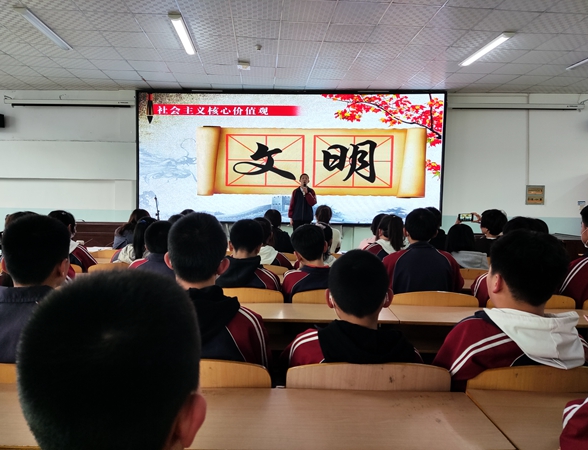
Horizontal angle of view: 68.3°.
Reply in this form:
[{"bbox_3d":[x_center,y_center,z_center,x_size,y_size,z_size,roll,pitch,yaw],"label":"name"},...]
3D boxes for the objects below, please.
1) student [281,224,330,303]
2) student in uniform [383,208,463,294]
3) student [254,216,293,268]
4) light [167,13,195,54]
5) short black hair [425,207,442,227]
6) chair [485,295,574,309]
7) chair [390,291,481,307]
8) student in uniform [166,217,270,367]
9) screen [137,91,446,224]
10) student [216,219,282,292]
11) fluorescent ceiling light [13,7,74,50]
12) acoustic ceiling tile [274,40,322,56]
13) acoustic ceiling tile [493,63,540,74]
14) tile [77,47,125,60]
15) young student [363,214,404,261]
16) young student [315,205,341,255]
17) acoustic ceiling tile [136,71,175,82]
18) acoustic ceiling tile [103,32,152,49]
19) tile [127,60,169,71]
[{"bbox_3d":[0.145,0.552,2.520,0.440,1.131,0.680,1,3,0],"label":"student"},{"bbox_3d":[0.677,0.514,2.518,0.460,1.224,0.680,1,3,0],"label":"student in uniform"},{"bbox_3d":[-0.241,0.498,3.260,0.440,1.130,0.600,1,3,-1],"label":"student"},{"bbox_3d":[-1.465,-2.527,5.837,0.145,0.070,1.240,1,3,-4],"label":"light"},{"bbox_3d":[1.203,-0.061,3.750,0.170,0.200,0.190,1,3,-4],"label":"short black hair"},{"bbox_3d":[1.173,0.729,2.408,0.450,0.820,0.500,1,3,0],"label":"chair"},{"bbox_3d":[0.697,0.722,2.408,0.450,0.820,0.500,1,3,0],"label":"chair"},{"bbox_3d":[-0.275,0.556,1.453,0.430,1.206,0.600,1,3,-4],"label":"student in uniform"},{"bbox_3d":[-0.096,-1.306,8.500,6.050,2.590,0.120,1,3,2],"label":"screen"},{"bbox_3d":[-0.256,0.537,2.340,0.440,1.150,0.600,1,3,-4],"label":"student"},{"bbox_3d":[-3.259,-2.546,5.697,0.145,0.070,1.240,1,3,-4],"label":"fluorescent ceiling light"},{"bbox_3d":[0.073,-2.567,6.242,0.595,0.020,0.595,1,3,-4],"label":"acoustic ceiling tile"},{"bbox_3d":[3.621,-2.554,7.098,0.595,0.020,0.595,1,3,-4],"label":"acoustic ceiling tile"},{"bbox_3d":[-2.962,-2.638,6.625,0.595,0.020,0.595,1,3,-4],"label":"tile"},{"bbox_3d":[0.676,0.497,3.397,0.430,1.170,0.660,0,3,-7],"label":"young student"},{"bbox_3d":[0.281,0.426,4.141,0.410,1.226,0.630,1,3,0],"label":"young student"},{"bbox_3d":[-2.448,-2.695,7.863,0.595,0.020,0.595,1,3,-4],"label":"acoustic ceiling tile"},{"bbox_3d":[-2.321,-2.597,6.071,0.595,0.020,0.595,1,3,-4],"label":"acoustic ceiling tile"},{"bbox_3d":[-2.406,-2.663,7.266,0.595,0.020,0.595,1,3,-4],"label":"tile"}]

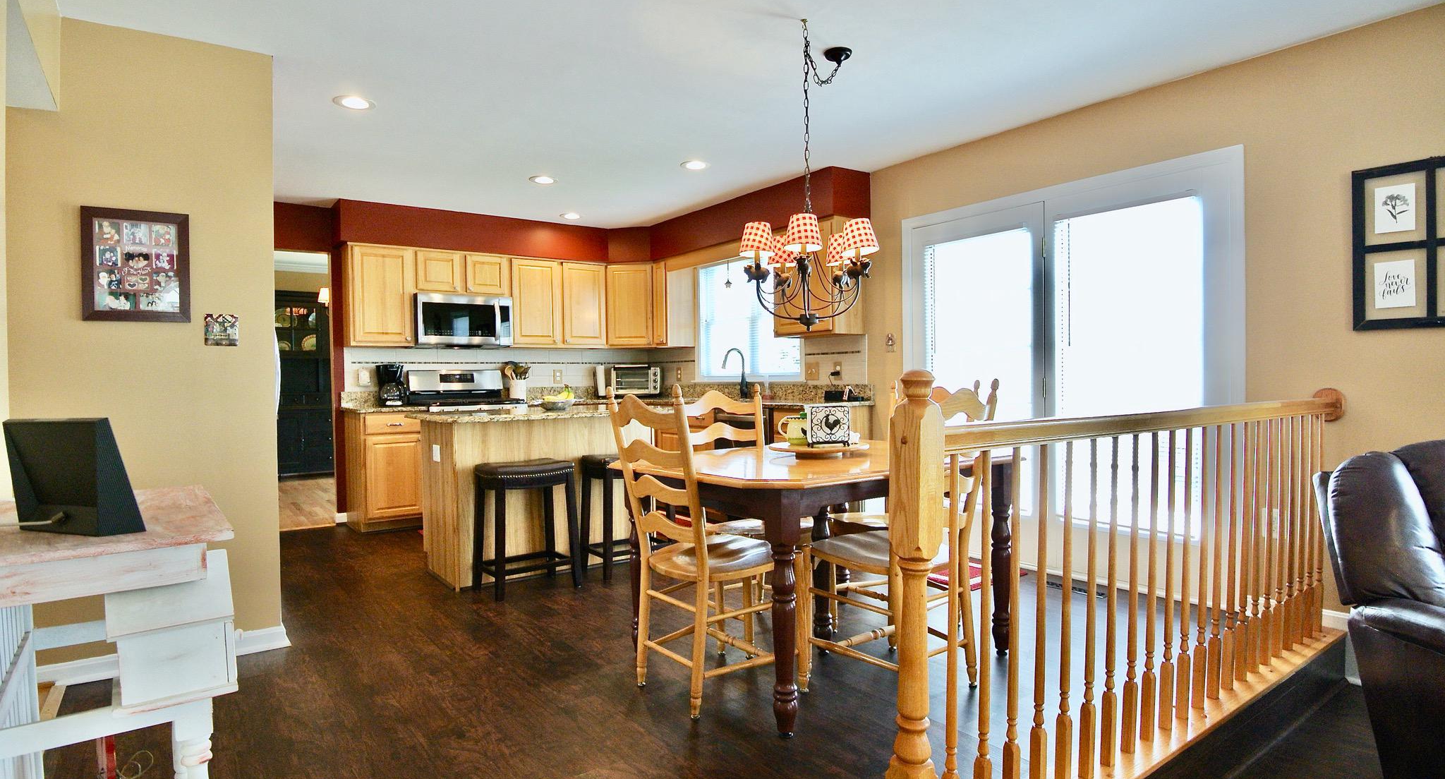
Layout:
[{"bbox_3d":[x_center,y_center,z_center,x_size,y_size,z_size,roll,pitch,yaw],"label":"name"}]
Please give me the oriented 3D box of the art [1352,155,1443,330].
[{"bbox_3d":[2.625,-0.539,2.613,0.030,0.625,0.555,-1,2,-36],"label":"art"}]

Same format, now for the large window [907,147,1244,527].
[{"bbox_3d":[1.723,-0.182,3.926,0.090,1.800,1.880,-1,2,-36],"label":"large window"}]

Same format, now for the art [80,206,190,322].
[{"bbox_3d":[-2.214,-0.468,2.738,0.318,0.425,0.025,-1,2,-36],"label":"art"}]

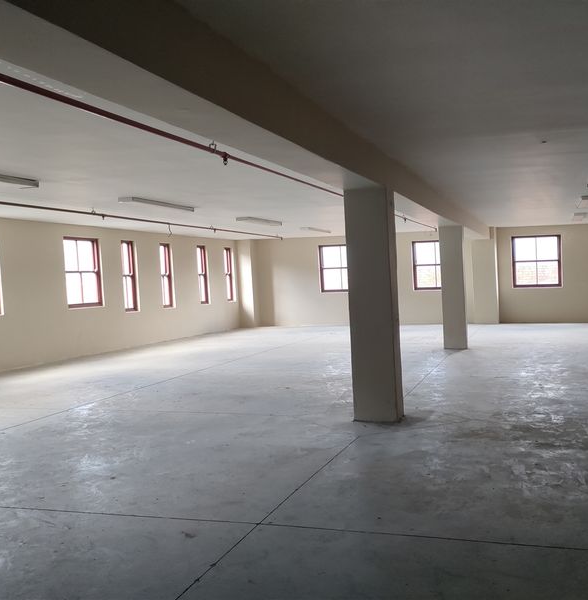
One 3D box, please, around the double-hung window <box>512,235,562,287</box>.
[{"bbox_3d":[6.782,-1.061,17.396,1.268,1.452,0.126,-2,2,19],"label":"double-hung window"}]

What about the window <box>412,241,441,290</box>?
[{"bbox_3d":[4.169,-1.022,18.424,1.268,1.452,0.126,-2,2,19],"label":"window"}]

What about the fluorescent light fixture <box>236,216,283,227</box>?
[{"bbox_3d":[-0.692,-1.628,13.009,0.254,0.082,1.645,-1,2,22],"label":"fluorescent light fixture"}]

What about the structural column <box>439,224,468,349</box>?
[{"bbox_3d":[3.185,-0.246,12.342,0.416,2.410,0.416,-2,2,19],"label":"structural column"}]

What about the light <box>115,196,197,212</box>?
[{"bbox_3d":[-2.087,-1.470,9.658,0.254,0.082,1.645,-1,2,22],"label":"light"}]

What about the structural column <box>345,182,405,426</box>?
[{"bbox_3d":[0.864,0.049,6.571,0.435,2.390,0.416,-2,2,19],"label":"structural column"}]

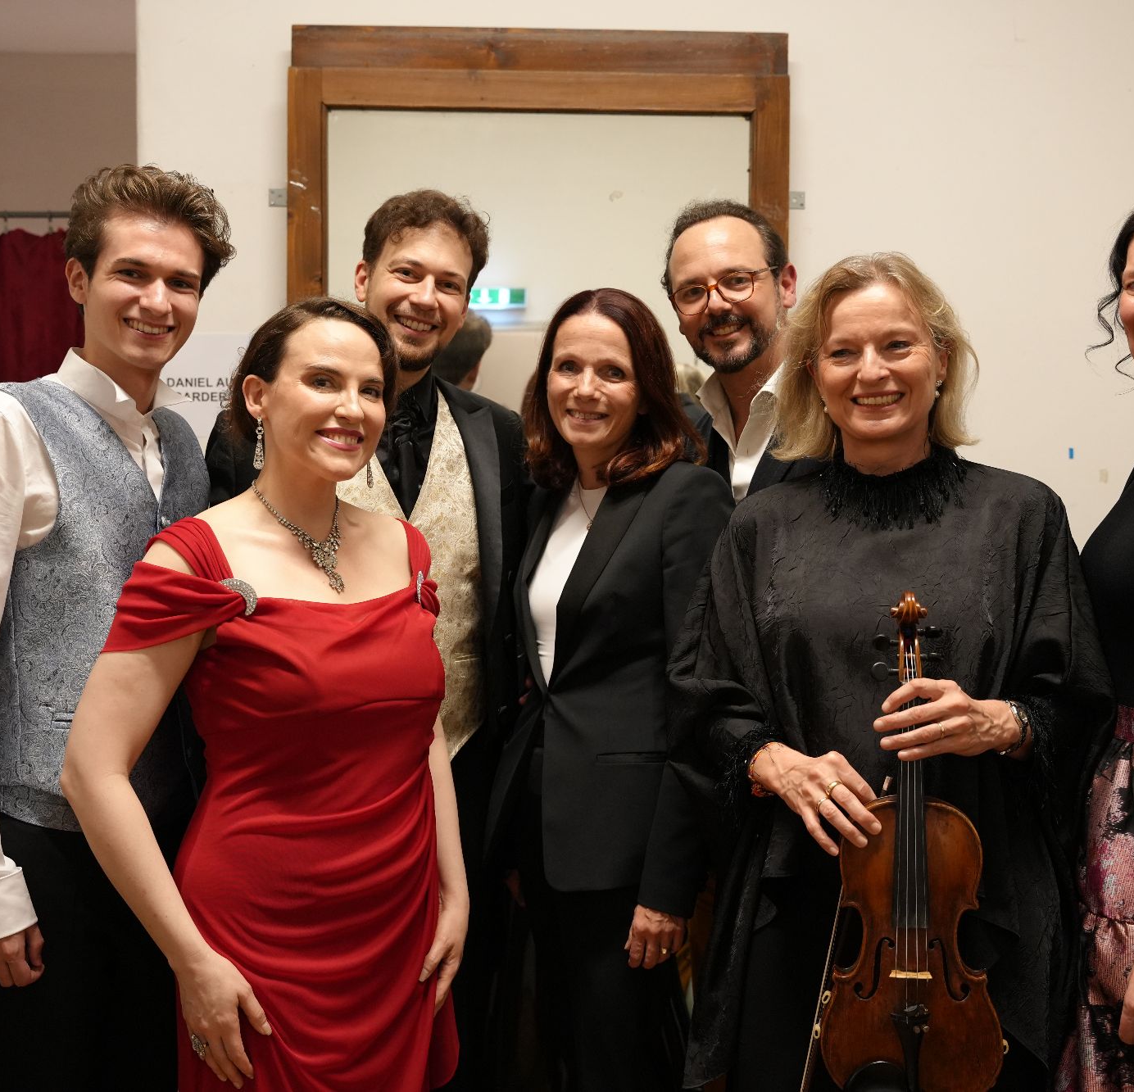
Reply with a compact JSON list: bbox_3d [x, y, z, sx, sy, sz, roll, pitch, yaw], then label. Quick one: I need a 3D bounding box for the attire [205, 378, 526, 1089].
[{"bbox_3d":[-0.268,0.549,2.254,0.560,1.570,0.360,0,2,-20],"label":"attire"}]

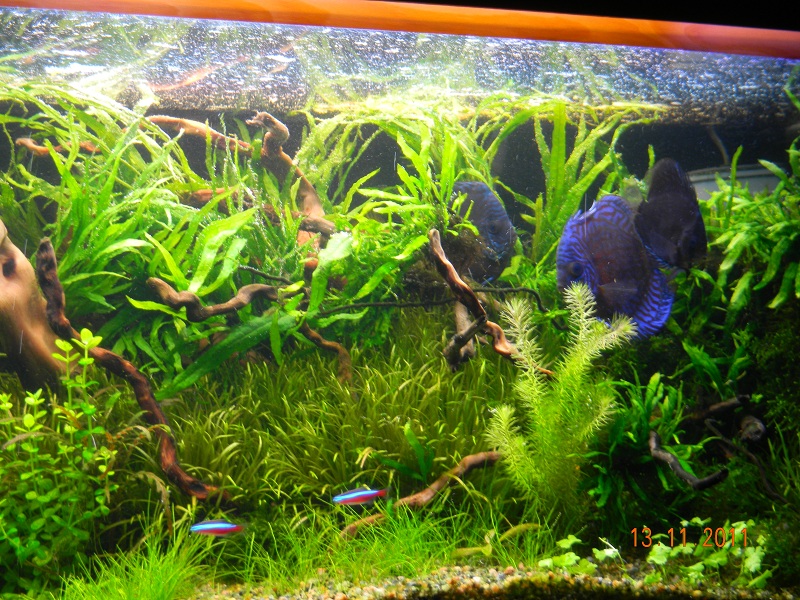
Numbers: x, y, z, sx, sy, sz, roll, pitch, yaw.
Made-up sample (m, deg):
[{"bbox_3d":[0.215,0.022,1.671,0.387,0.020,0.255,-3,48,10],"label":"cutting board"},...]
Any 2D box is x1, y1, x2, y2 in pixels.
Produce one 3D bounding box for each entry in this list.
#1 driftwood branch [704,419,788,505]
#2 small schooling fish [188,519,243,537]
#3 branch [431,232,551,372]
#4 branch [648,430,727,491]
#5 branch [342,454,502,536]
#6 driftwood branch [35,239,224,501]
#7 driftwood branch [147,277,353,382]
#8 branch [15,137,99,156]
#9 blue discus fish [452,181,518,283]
[{"bbox_3d":[0.284,0.132,1.570,0.066,0.066,0.045,1,2,-6],"label":"driftwood branch"},{"bbox_3d":[-0.137,0.170,1.430,0.041,0.013,0.007,1,2,-3],"label":"small schooling fish"},{"bbox_3d":[0.073,0.000,1.560,0.092,0.110,0.060,1,2,-9],"label":"branch"},{"bbox_3d":[0.231,0.129,1.540,0.059,0.044,0.035,1,2,-6],"label":"branch"},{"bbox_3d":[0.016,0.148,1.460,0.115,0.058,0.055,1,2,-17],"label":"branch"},{"bbox_3d":[-0.211,0.054,1.500,0.140,0.196,0.075,1,2,-11],"label":"driftwood branch"},{"bbox_3d":[-0.126,0.025,1.600,0.168,0.082,0.060,1,2,-6],"label":"driftwood branch"},{"bbox_3d":[-0.304,-0.136,1.700,0.074,0.017,0.030,1,2,0],"label":"branch"},{"bbox_3d":[0.074,-0.061,1.720,0.090,0.092,0.030,2,2,31],"label":"blue discus fish"}]

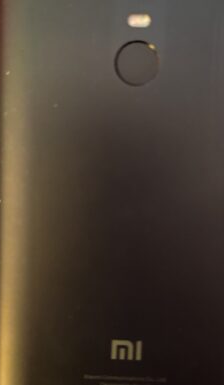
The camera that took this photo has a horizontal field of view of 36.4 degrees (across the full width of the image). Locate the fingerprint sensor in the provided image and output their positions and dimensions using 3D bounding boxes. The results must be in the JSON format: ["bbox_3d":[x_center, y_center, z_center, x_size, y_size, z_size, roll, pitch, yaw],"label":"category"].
[{"bbox_3d":[0.006,-0.033,0.087,0.012,0.002,0.012,2,94,0],"label":"fingerprint sensor"}]

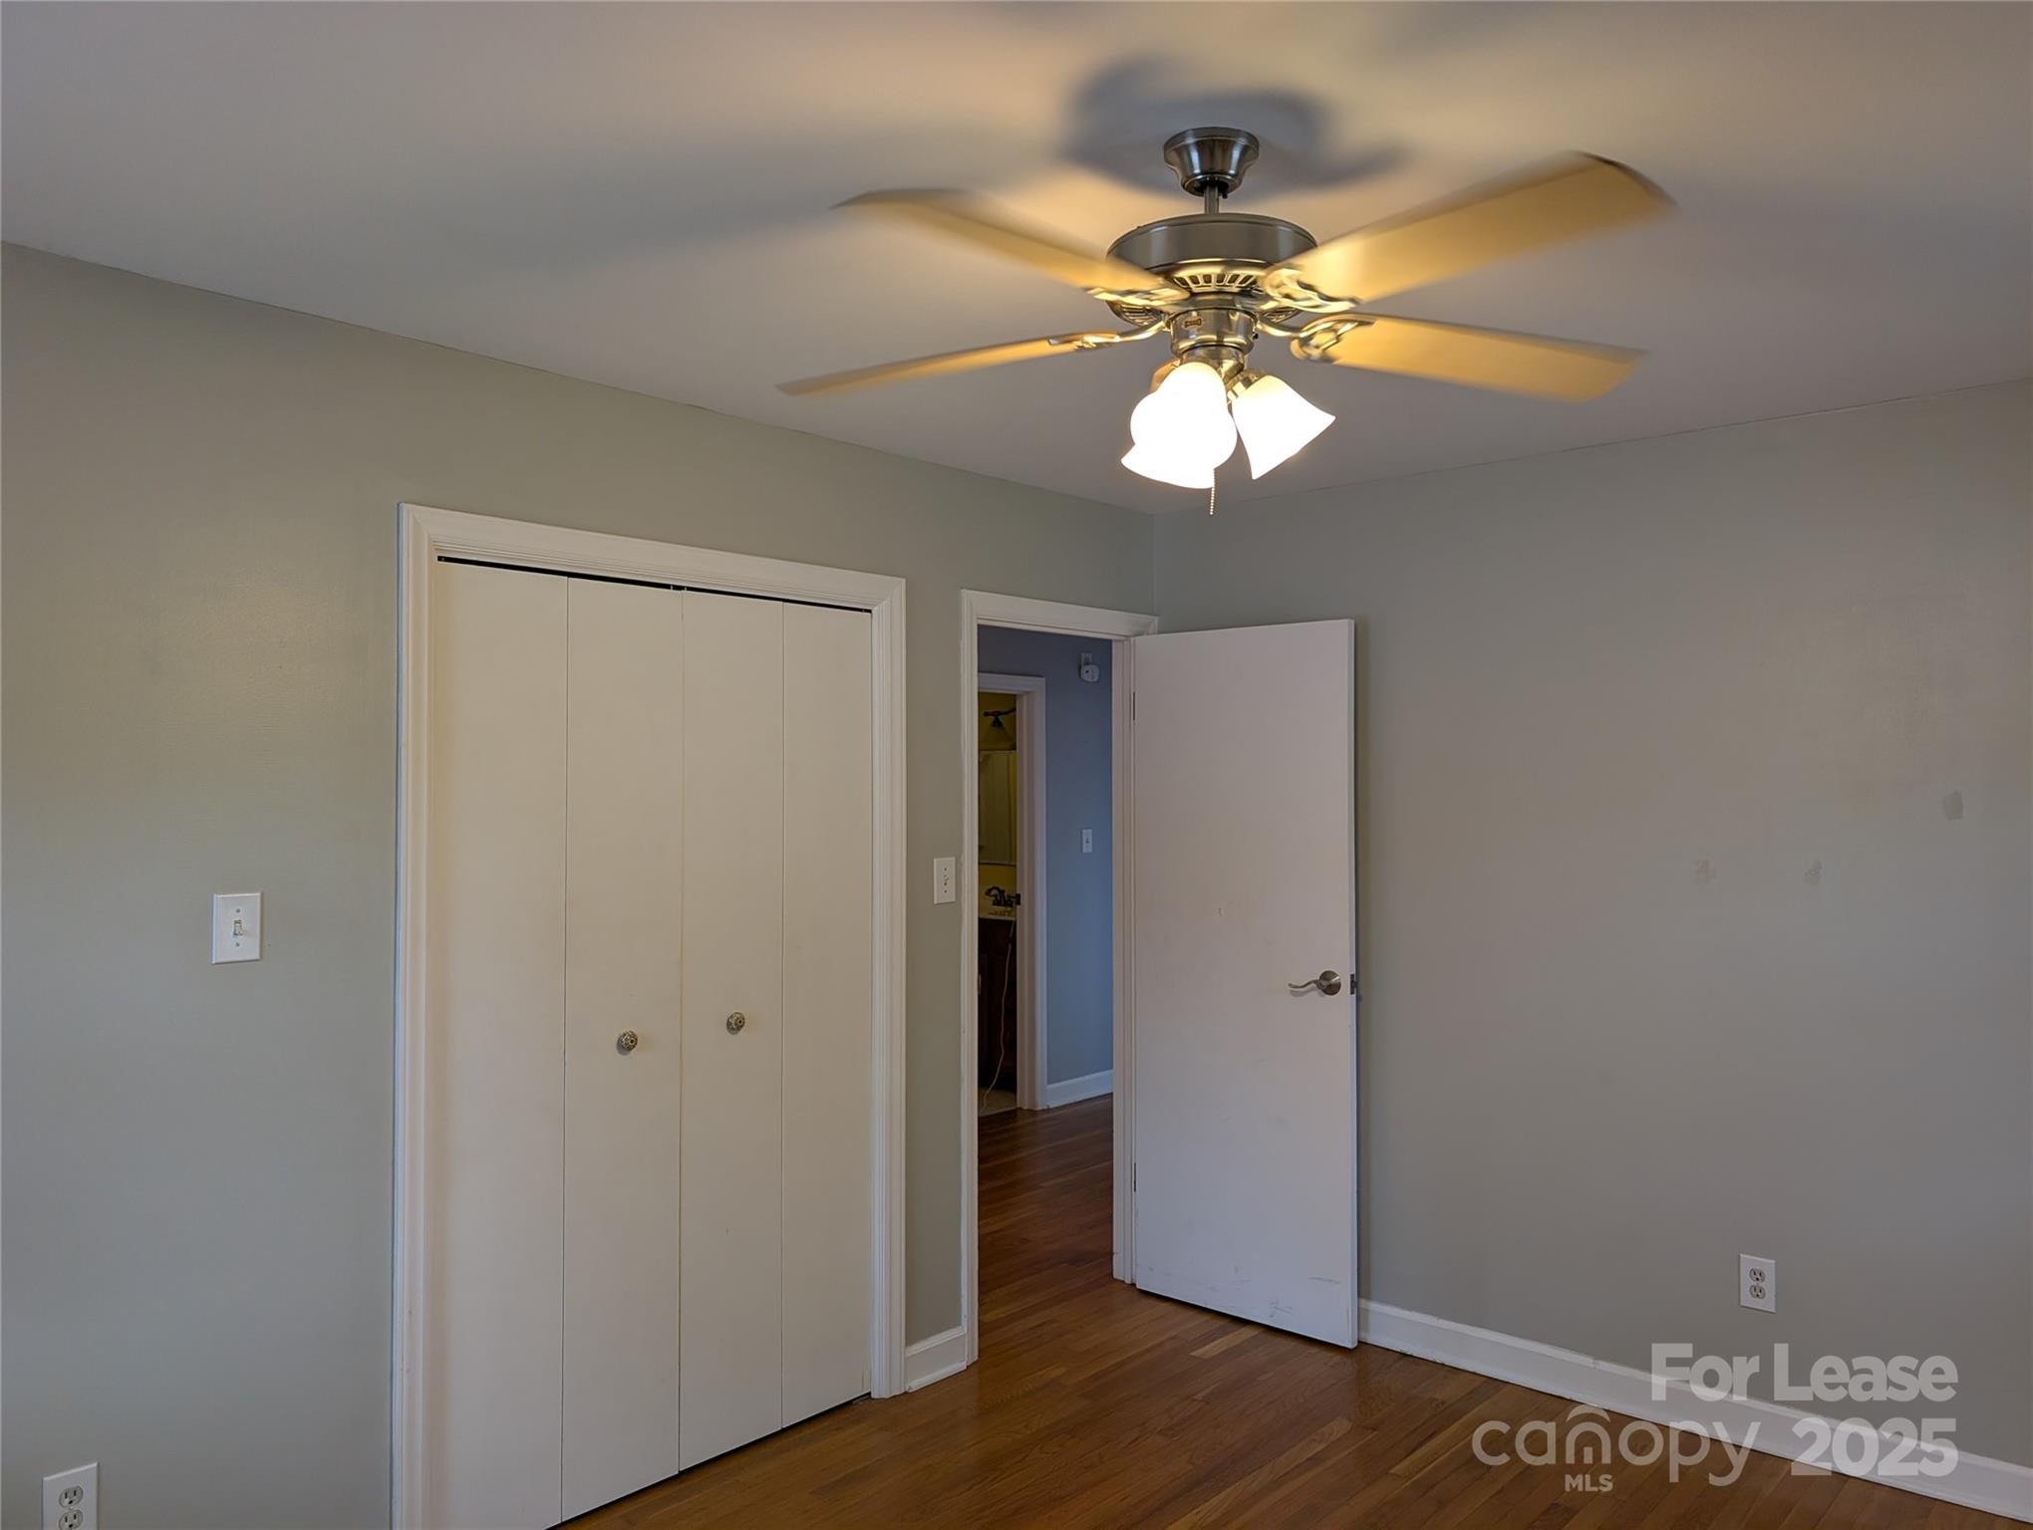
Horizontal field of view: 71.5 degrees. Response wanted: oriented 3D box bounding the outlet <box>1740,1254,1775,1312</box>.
[{"bbox_3d":[1.760,1.235,3.354,0.077,0.123,0.010,-1,-1,41],"label":"outlet"}]

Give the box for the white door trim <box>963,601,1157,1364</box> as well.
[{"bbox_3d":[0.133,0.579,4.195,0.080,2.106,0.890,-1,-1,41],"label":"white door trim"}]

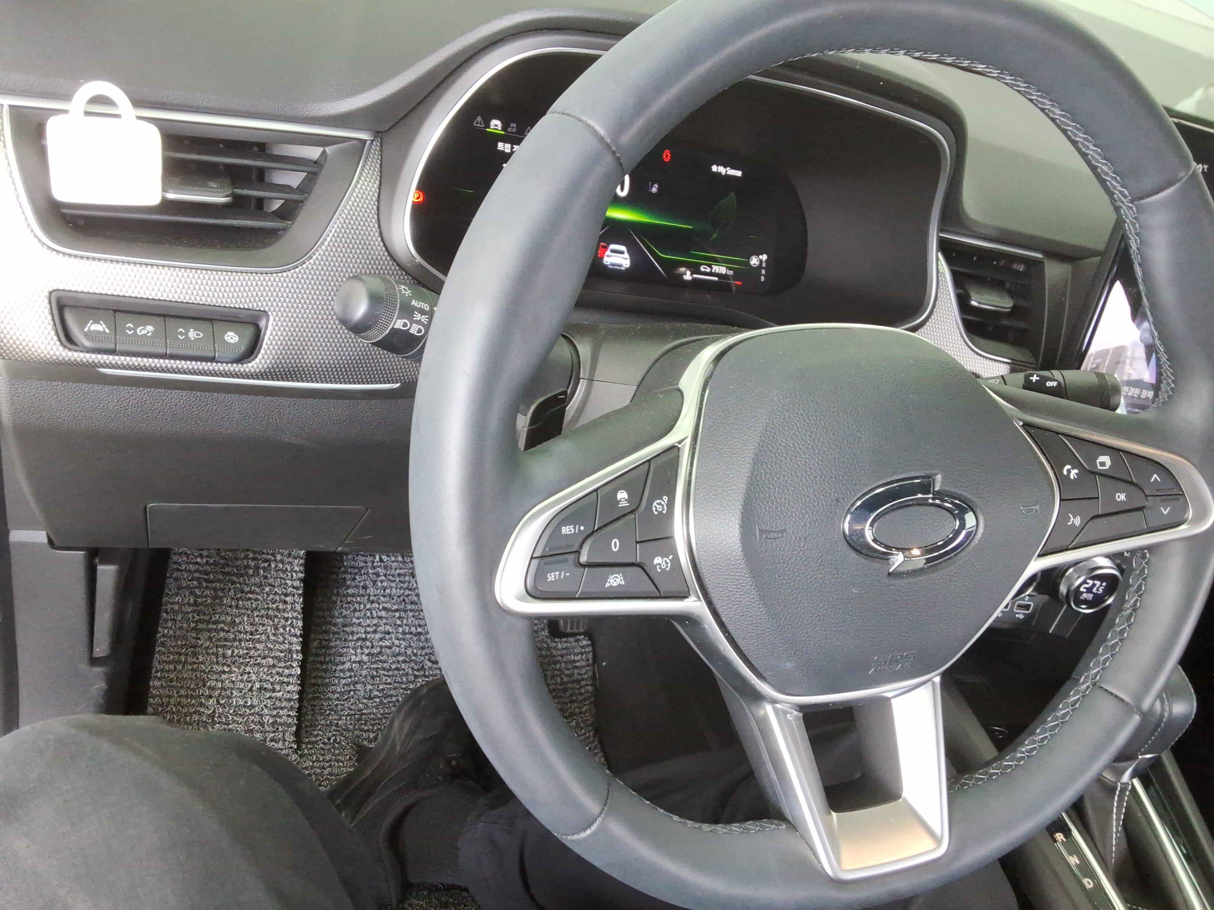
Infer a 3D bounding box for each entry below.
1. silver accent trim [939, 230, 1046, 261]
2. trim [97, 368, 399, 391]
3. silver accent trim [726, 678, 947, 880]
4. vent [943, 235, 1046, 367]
[{"bbox_3d":[0.232,-0.127,0.600,0.076,0.006,0.008,9,18,-12],"label":"silver accent trim"},{"bbox_3d":[-0.173,-0.038,0.484,0.140,0.005,0.008,1,24,-23],"label":"trim"},{"bbox_3d":[0.102,0.126,0.409,0.085,0.079,0.032,-3,-8,-21],"label":"silver accent trim"},{"bbox_3d":[0.230,-0.097,0.618,0.081,0.067,0.036,9,12,-12],"label":"vent"}]

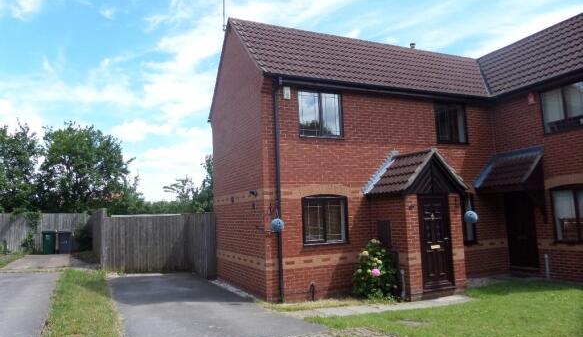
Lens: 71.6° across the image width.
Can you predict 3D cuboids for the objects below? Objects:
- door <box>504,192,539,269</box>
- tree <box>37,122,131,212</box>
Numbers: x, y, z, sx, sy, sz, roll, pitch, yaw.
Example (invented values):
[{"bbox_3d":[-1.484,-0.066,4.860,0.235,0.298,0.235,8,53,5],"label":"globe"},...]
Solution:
[{"bbox_3d":[6.171,1.686,10.826,0.080,2.020,0.860,0,-6,-23],"label":"door"},{"bbox_3d":[-12.474,0.965,24.127,5.700,7.550,5.300,0,-6,-23],"label":"tree"}]

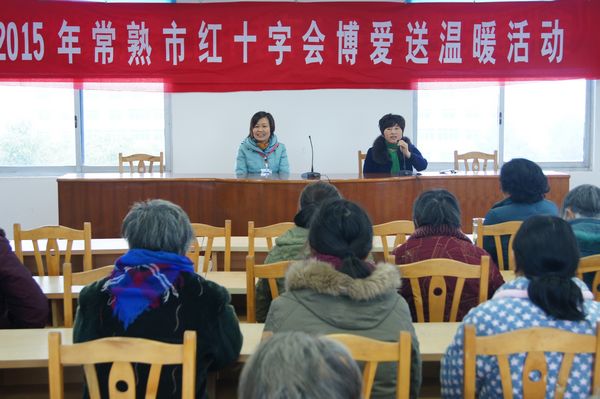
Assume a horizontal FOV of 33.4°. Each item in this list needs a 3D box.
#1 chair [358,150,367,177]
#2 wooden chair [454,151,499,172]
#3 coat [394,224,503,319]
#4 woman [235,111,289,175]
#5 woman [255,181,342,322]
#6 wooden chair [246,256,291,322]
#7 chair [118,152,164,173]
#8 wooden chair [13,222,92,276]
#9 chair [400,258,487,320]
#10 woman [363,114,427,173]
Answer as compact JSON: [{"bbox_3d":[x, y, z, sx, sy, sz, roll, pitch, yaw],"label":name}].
[{"bbox_3d":[0.748,0.048,9.002,0.420,0.930,0.470,0,5,-1],"label":"chair"},{"bbox_3d":[1.619,0.046,8.957,0.420,0.930,0.470,0,5,-1],"label":"wooden chair"},{"bbox_3d":[0.618,0.409,4.193,0.510,0.632,0.420,0,5,-1],"label":"coat"},{"bbox_3d":[-0.331,-0.113,8.773,0.480,1.317,0.660,0,5,-1],"label":"woman"},{"bbox_3d":[0.067,0.518,4.396,0.500,1.225,0.680,0,5,-1],"label":"woman"},{"bbox_3d":[-0.012,0.675,4.256,0.420,0.930,0.470,0,5,-1],"label":"wooden chair"},{"bbox_3d":[-1.444,0.066,8.964,0.420,0.930,0.470,0,5,-1],"label":"chair"},{"bbox_3d":[-1.281,0.572,5.444,0.420,0.930,0.470,0,5,-1],"label":"wooden chair"},{"bbox_3d":[0.545,0.676,4.203,0.420,0.930,0.470,0,5,-1],"label":"chair"},{"bbox_3d":[0.829,-0.105,8.767,0.540,1.287,0.680,0,5,5],"label":"woman"}]

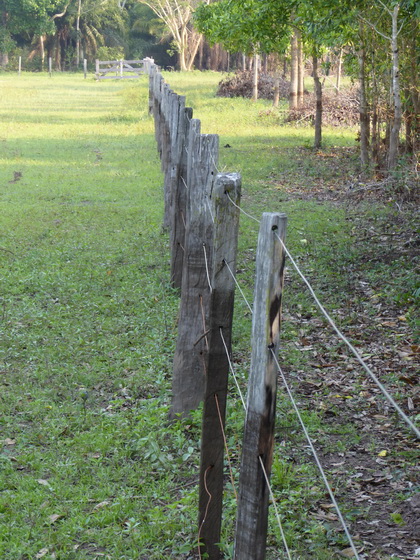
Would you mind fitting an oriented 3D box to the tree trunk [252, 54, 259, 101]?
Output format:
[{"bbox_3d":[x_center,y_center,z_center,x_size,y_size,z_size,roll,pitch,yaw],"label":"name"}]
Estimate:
[{"bbox_3d":[1.571,-7.015,75.393,0.170,1.667,0.160,0,6,0],"label":"tree trunk"}]

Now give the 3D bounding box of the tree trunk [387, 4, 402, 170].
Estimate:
[{"bbox_3d":[2.640,-2.764,31.247,0.200,2.338,0.180,0,6,0],"label":"tree trunk"}]

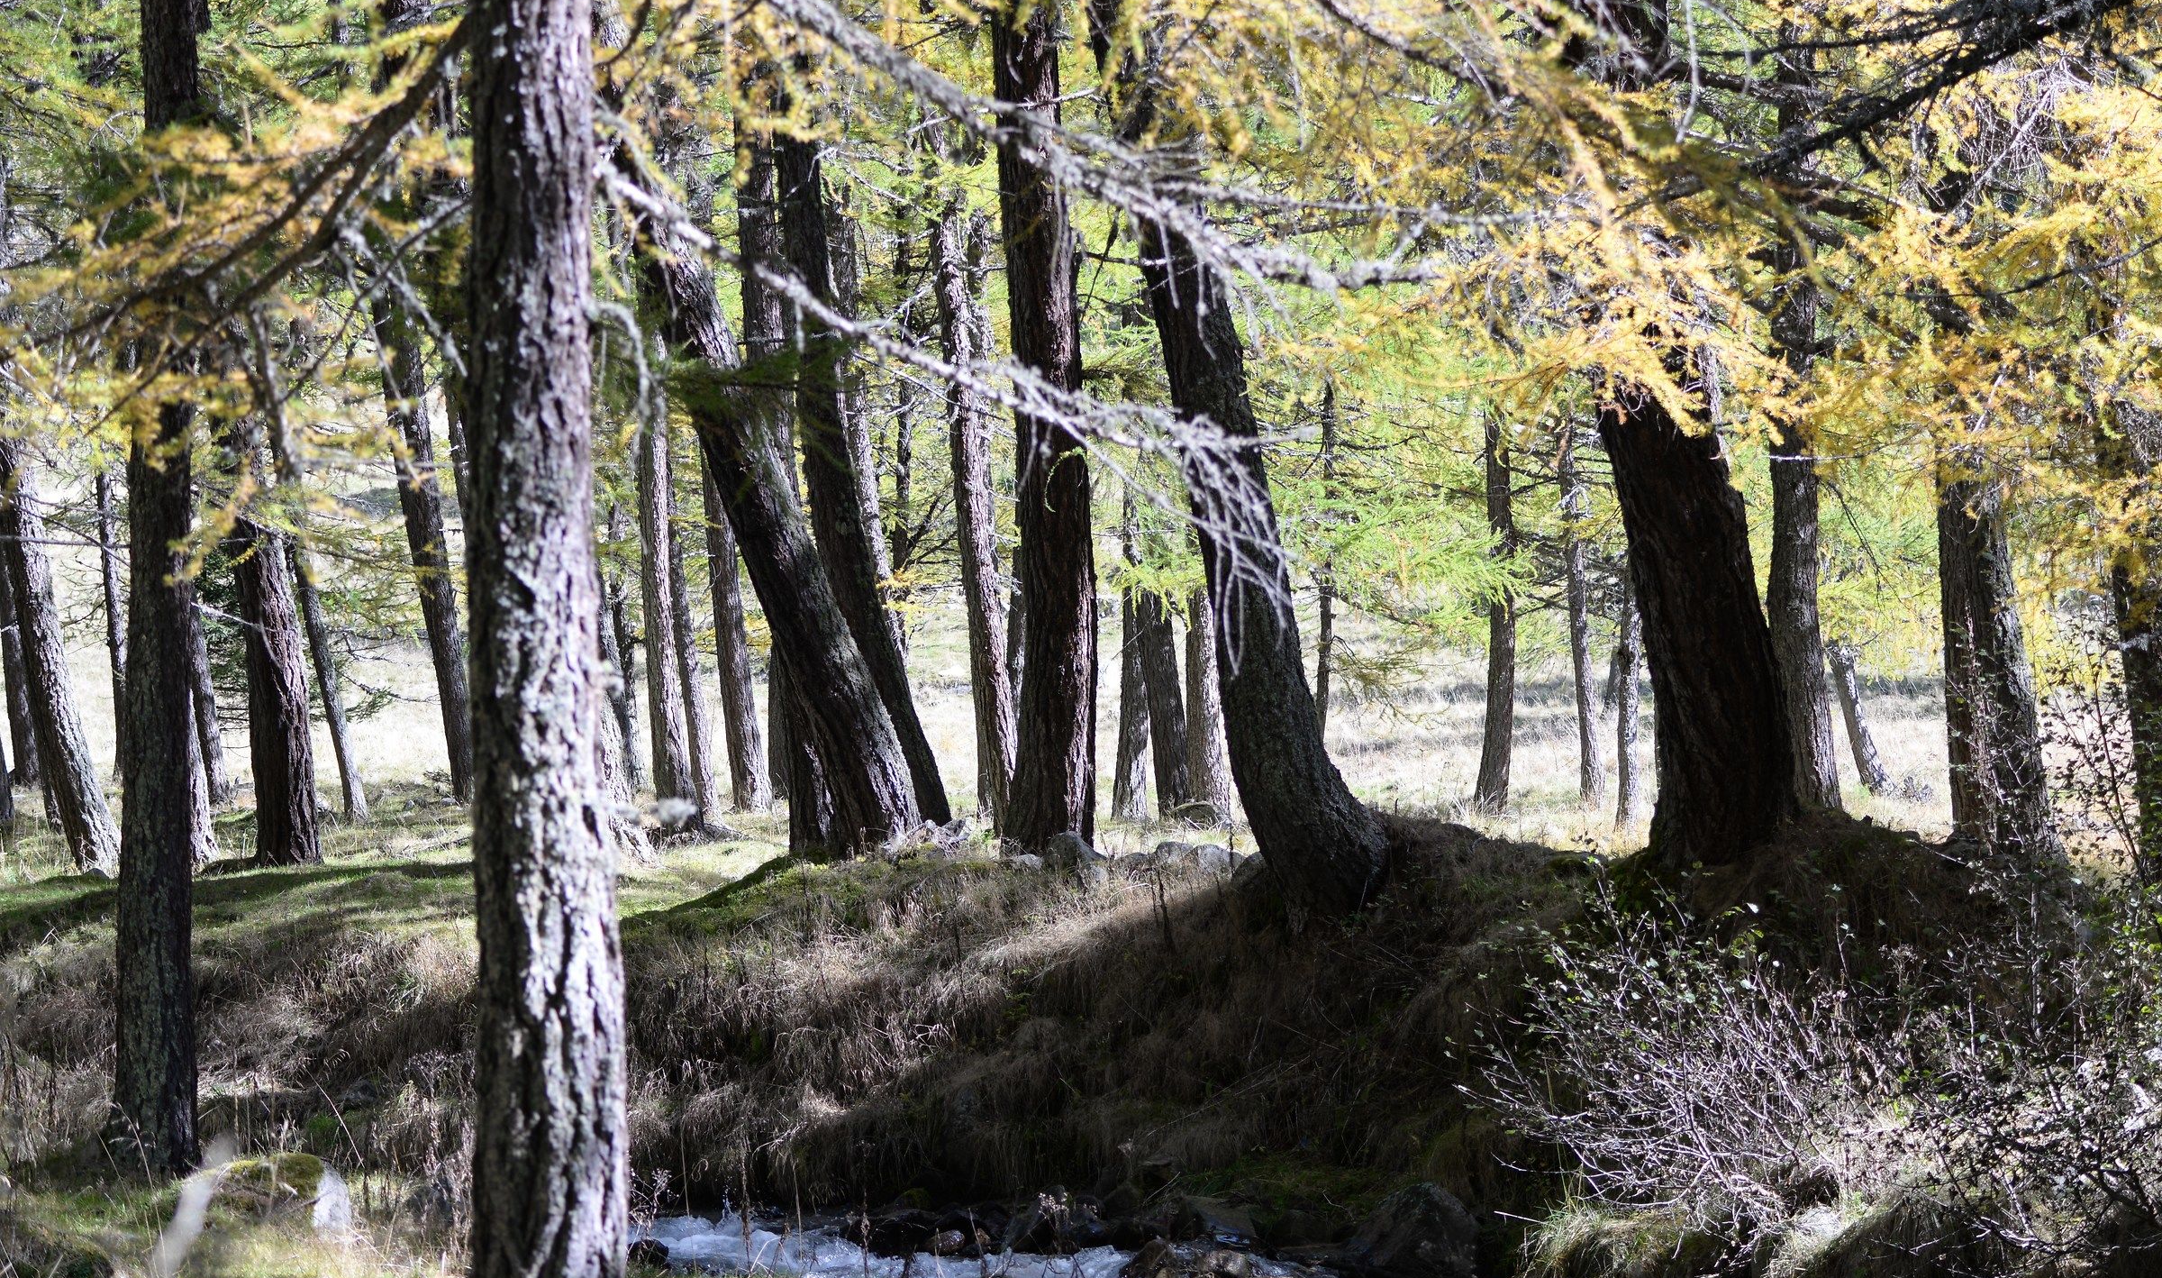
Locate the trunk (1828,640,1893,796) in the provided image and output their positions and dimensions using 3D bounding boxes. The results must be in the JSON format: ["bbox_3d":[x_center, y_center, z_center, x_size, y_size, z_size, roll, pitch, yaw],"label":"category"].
[{"bbox_3d":[7.168,0.724,62.000,0.233,1.480,0.202,-15,0,0],"label":"trunk"}]

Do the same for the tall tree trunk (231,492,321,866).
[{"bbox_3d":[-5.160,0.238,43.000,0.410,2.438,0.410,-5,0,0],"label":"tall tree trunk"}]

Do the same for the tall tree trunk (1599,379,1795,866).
[{"bbox_3d":[2.896,-0.088,32.000,0.683,2.349,0.627,-9,0,0],"label":"tall tree trunk"}]

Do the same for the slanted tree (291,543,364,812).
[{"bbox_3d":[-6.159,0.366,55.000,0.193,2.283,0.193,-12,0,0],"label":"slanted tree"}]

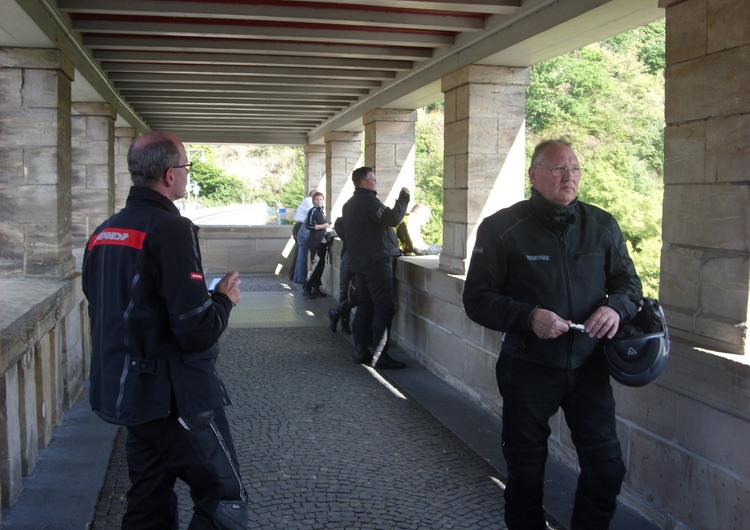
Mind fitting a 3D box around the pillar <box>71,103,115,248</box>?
[{"bbox_3d":[-3.525,-1.087,10.169,0.555,1.776,0.754,-1,5,-12],"label":"pillar"}]

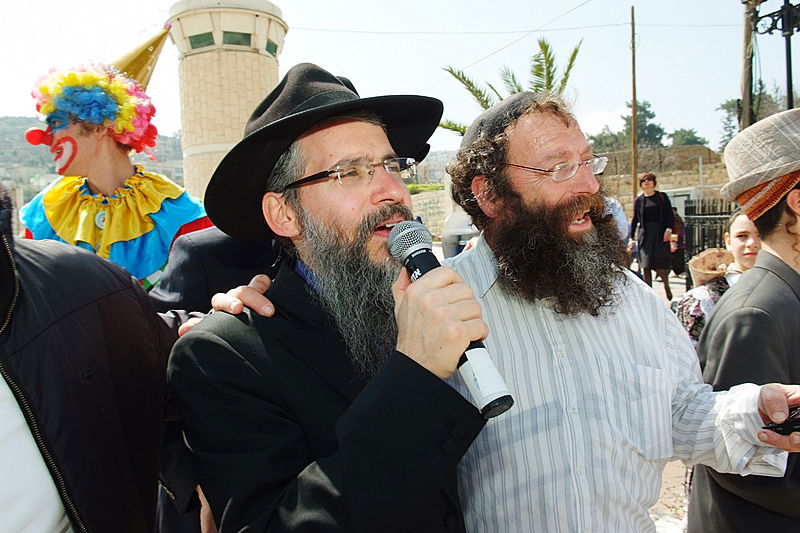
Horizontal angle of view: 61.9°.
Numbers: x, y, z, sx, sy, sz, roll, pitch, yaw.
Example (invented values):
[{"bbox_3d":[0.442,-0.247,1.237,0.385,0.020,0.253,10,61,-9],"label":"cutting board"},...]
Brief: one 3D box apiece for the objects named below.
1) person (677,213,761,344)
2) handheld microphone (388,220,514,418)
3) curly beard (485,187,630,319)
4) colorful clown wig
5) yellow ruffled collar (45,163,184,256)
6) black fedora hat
[{"bbox_3d":[1.223,0.577,2.405,0.450,1.560,0.280,-1,4,5],"label":"person"},{"bbox_3d":[0.050,0.046,0.721,0.052,0.250,0.052,-27,-30,0],"label":"handheld microphone"},{"bbox_3d":[0.225,-0.020,0.950,0.150,0.190,0.180,3,6,44],"label":"curly beard"},{"bbox_3d":[-0.674,-0.351,1.480,0.250,0.200,0.240,8,0,-26],"label":"colorful clown wig"},{"bbox_3d":[-0.638,-0.121,1.470,0.300,0.190,0.260,-1,4,-3],"label":"yellow ruffled collar"},{"bbox_3d":[-0.109,-0.163,0.860,0.310,0.140,0.330,-6,-22,-48],"label":"black fedora hat"}]

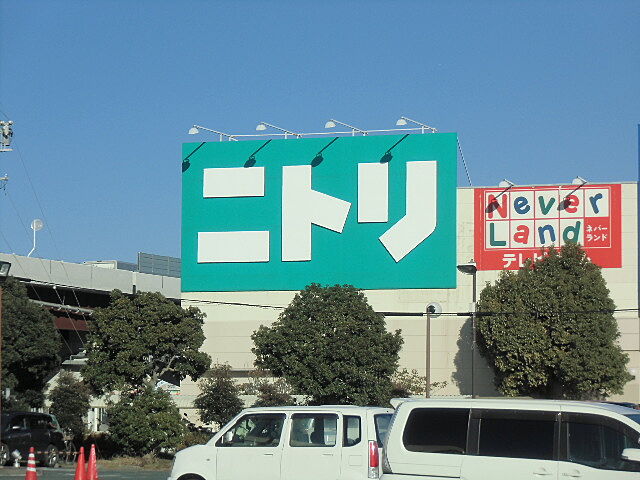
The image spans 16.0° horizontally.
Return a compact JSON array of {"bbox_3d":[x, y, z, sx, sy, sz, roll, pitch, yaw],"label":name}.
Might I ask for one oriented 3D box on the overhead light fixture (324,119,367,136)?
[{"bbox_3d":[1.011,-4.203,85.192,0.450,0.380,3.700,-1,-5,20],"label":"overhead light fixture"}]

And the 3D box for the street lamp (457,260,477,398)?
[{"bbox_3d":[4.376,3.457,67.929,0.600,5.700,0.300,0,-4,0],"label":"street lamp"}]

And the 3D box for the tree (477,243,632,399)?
[{"bbox_3d":[8.215,3.898,79.500,5.240,7.340,5.240,-1,-5,20],"label":"tree"}]

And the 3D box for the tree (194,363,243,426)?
[{"bbox_3d":[-3.682,6.022,82.500,1.710,3.080,1.710,0,-4,0],"label":"tree"}]

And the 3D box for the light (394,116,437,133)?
[{"bbox_3d":[3.571,-4.107,82.757,0.420,0.420,4.080,-1,-4,20],"label":"light"}]

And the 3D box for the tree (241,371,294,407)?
[{"bbox_3d":[-1.821,6.166,82.000,1.880,2.850,1.880,-1,-5,20],"label":"tree"}]

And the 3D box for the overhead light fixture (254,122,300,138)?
[{"bbox_3d":[-1.472,-3.979,84.530,0.420,0.420,3.980,-1,-4,20],"label":"overhead light fixture"}]

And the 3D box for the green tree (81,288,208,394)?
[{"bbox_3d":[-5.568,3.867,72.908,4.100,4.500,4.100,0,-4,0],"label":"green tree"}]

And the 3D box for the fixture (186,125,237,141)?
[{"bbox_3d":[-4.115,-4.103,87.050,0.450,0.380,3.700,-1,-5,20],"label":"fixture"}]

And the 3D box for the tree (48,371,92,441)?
[{"bbox_3d":[-7.668,5.208,69.804,1.350,2.400,1.350,0,-4,0],"label":"tree"}]

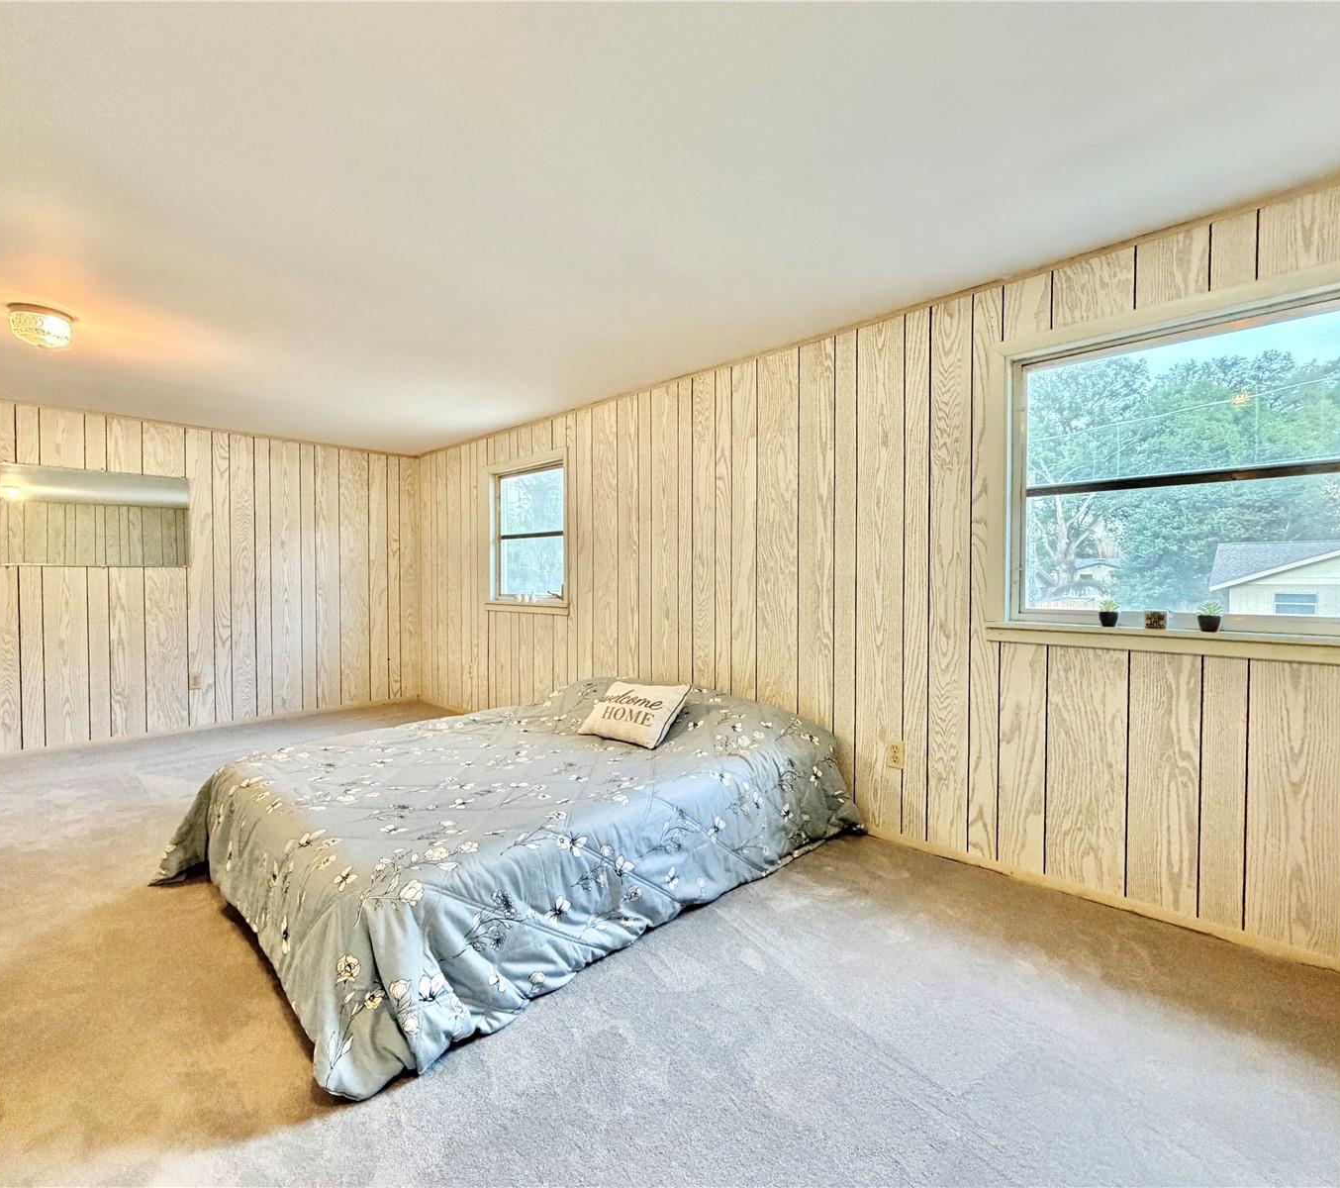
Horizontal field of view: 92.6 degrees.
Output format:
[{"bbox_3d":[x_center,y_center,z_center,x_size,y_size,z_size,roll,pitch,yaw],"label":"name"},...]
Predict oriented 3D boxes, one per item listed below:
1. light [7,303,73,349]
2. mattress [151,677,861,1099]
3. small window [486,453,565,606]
[{"bbox_3d":[-2.500,-1.063,2.549,0.195,0.122,0.195,1,2,45],"label":"light"},{"bbox_3d":[-0.501,0.785,2.541,1.561,0.450,2.071,1,2,45],"label":"mattress"},{"bbox_3d":[-1.017,-0.406,4.509,1.071,1.076,0.100,1,2,45],"label":"small window"}]

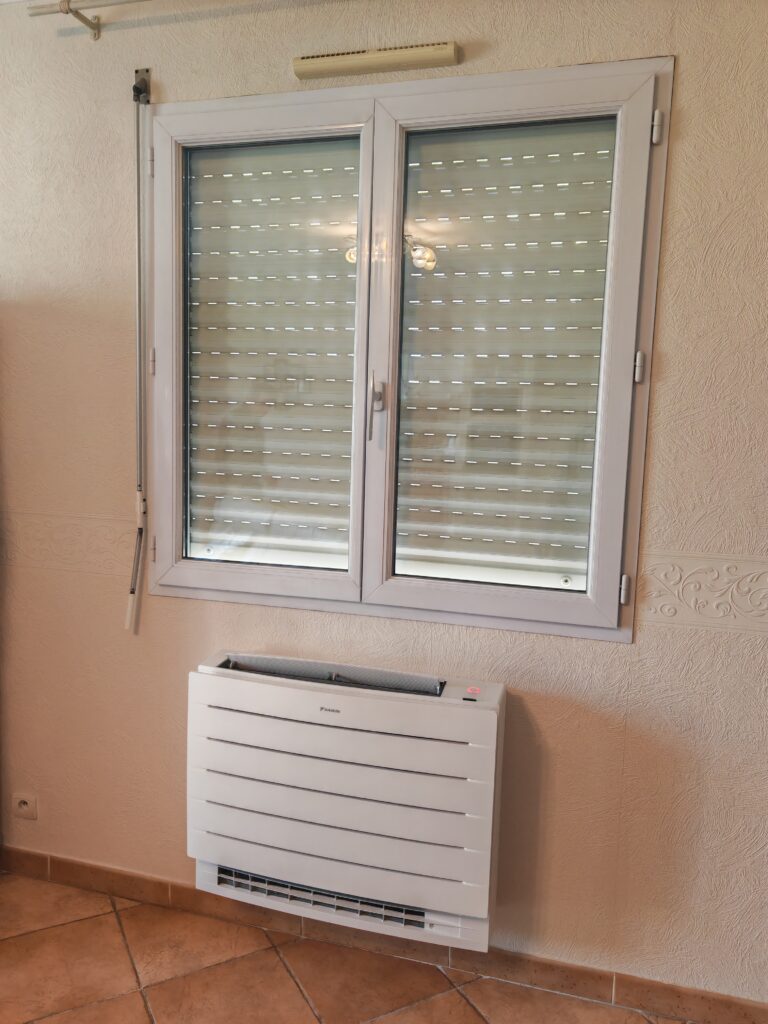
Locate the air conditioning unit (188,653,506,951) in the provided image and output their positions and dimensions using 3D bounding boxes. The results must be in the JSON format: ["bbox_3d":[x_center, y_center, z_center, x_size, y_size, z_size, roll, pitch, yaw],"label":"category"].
[{"bbox_3d":[-0.099,0.683,1.952,0.750,0.595,0.235,4,7,16],"label":"air conditioning unit"}]

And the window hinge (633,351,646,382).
[{"bbox_3d":[0.565,-0.320,1.756,0.020,0.070,0.022,4,7,16],"label":"window hinge"}]

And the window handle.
[{"bbox_3d":[-0.019,-0.250,1.884,0.032,0.163,0.060,4,7,16],"label":"window handle"}]

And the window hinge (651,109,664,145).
[{"bbox_3d":[0.580,-0.818,1.697,0.020,0.070,0.022,4,7,16],"label":"window hinge"}]

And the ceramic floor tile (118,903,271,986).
[{"bbox_3d":[-0.526,1.136,2.180,0.340,0.010,0.340,-2,8,-29],"label":"ceramic floor tile"}]

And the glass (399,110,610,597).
[{"bbox_3d":[0.264,-0.350,1.854,0.470,1.050,0.026,4,6,16],"label":"glass"}]

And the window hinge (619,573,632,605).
[{"bbox_3d":[0.549,0.175,1.814,0.020,0.070,0.022,4,7,16],"label":"window hinge"}]

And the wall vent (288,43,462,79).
[{"bbox_3d":[-0.025,-1.044,1.844,0.388,0.047,0.042,4,7,16],"label":"wall vent"}]

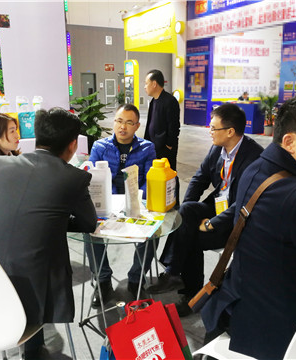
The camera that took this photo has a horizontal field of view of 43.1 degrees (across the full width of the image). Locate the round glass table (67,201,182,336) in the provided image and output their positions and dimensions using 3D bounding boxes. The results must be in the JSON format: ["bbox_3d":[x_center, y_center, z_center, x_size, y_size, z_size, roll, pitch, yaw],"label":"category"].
[{"bbox_3d":[-0.186,0.569,2.393,0.795,0.700,0.795,0,15,0],"label":"round glass table"}]

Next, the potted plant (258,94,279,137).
[{"bbox_3d":[3.630,-1.972,11.256,0.620,1.340,0.620,0,14,0],"label":"potted plant"}]

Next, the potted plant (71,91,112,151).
[{"bbox_3d":[-0.880,-0.682,5.961,0.660,1.380,0.660,0,14,0],"label":"potted plant"}]

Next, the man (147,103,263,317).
[{"bbox_3d":[0.400,0.195,2.459,0.780,1.360,0.530,-7,15,-26],"label":"man"}]

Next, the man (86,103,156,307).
[{"bbox_3d":[-0.190,0.140,2.732,0.530,1.360,0.720,0,15,0],"label":"man"}]

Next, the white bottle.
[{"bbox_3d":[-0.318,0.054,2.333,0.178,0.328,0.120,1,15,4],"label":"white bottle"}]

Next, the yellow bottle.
[{"bbox_3d":[0.091,0.026,2.444,0.125,0.326,0.185,7,16,24],"label":"yellow bottle"}]

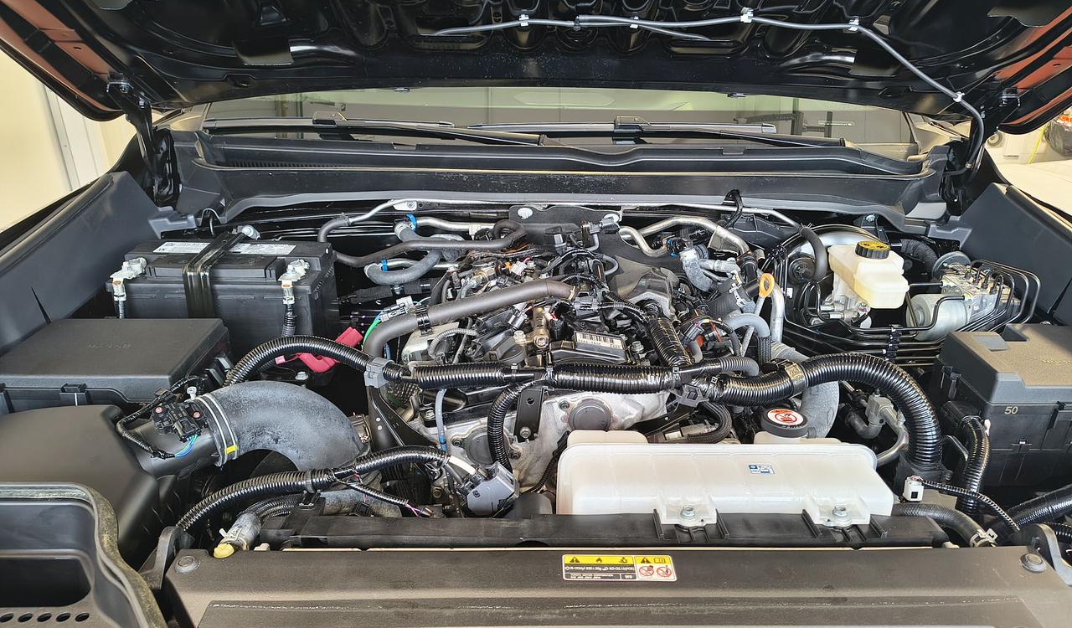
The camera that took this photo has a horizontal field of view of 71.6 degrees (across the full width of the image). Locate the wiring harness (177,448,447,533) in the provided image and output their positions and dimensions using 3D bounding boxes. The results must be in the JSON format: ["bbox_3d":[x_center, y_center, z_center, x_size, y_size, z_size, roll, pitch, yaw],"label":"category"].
[{"bbox_3d":[-0.256,0.198,0.851,0.285,0.060,0.070,-5,27,-12],"label":"wiring harness"}]

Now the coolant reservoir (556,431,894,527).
[{"bbox_3d":[0.208,0.201,0.859,0.365,0.098,0.145,1,26,-1],"label":"coolant reservoir"}]

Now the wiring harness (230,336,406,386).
[{"bbox_3d":[-0.295,0.062,0.995,0.228,0.070,0.055,1,26,-1],"label":"wiring harness"}]

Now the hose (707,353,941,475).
[{"bbox_3d":[0.366,0.123,0.954,0.265,0.130,0.110,1,26,-1],"label":"hose"}]

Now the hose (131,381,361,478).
[{"bbox_3d":[-0.361,0.144,0.934,0.250,0.110,0.105,1,26,-1],"label":"hose"}]

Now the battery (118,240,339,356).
[{"bbox_3d":[-0.500,-0.003,1.250,0.310,0.200,0.175,1,26,-1],"label":"battery"}]

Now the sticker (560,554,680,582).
[{"bbox_3d":[0.080,0.242,0.709,0.108,0.002,0.032,1,30,-1],"label":"sticker"}]

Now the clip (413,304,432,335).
[{"bbox_3d":[-0.158,0.008,1.037,0.027,0.040,0.036,-6,27,-14],"label":"clip"}]

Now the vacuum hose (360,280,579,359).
[{"bbox_3d":[-0.094,0.009,1.060,0.290,0.080,0.085,-8,27,-17],"label":"vacuum hose"}]

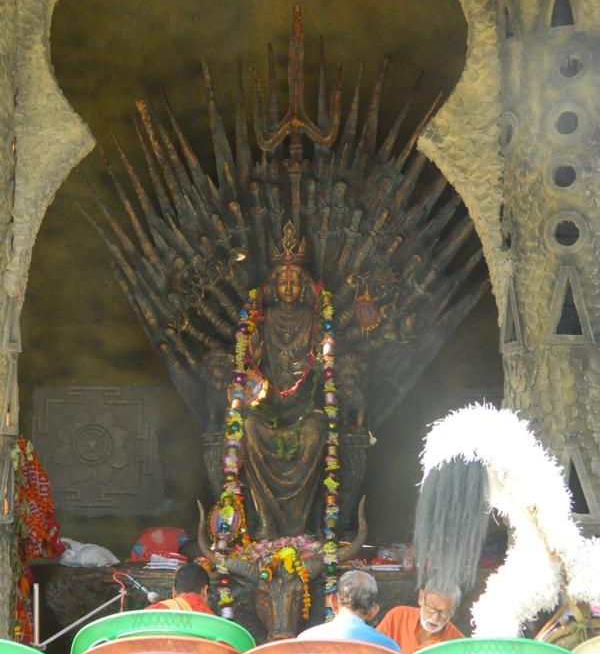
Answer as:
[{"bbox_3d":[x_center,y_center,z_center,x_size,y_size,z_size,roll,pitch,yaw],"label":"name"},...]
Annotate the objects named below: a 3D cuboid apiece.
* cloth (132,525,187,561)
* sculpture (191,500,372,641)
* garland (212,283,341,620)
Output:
[{"bbox_3d":[-0.713,1.099,9.850,0.300,0.185,0.240,0,-3,0],"label":"cloth"},{"bbox_3d":[-0.095,1.180,9.450,0.840,0.710,0.480,0,-3,0],"label":"sculpture"},{"bbox_3d":[-0.117,0.619,9.650,0.640,1.670,0.420,0,-3,0],"label":"garland"}]

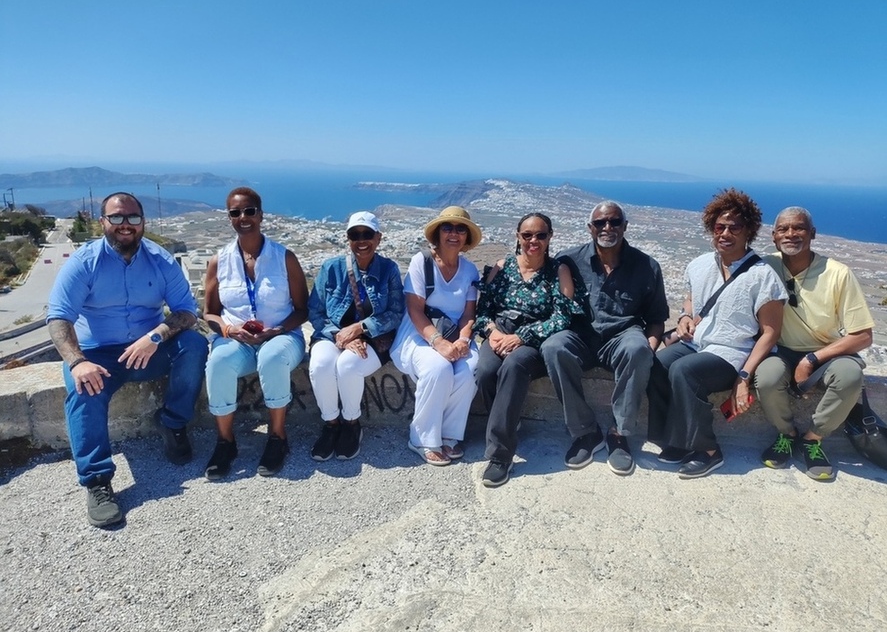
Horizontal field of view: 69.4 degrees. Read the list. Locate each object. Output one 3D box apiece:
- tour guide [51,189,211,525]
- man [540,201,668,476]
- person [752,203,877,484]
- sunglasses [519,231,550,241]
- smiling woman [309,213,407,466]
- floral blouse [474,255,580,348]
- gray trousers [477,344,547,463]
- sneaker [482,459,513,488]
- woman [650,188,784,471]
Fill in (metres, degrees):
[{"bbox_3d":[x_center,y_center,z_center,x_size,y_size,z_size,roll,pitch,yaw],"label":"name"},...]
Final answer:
[{"bbox_3d":[-1.302,0.070,2.581,0.650,1.096,0.995,-1,14,-12],"label":"tour guide"},{"bbox_3d":[0.735,0.041,2.946,0.589,1.106,0.771,4,14,11],"label":"man"},{"bbox_3d":[1.668,0.082,2.891,0.548,1.106,0.812,7,14,19],"label":"person"},{"bbox_3d":[0.418,-0.365,2.946,0.142,0.046,0.142,4,13,8],"label":"sunglasses"},{"bbox_3d":[-0.398,0.053,2.925,0.457,1.025,0.650,1,13,-2],"label":"smiling woman"},{"bbox_3d":[0.392,-0.038,2.971,0.477,0.457,0.406,4,13,10],"label":"floral blouse"},{"bbox_3d":[0.341,0.314,2.909,0.376,0.487,0.721,5,14,14],"label":"gray trousers"},{"bbox_3d":[0.246,0.604,2.686,0.102,0.102,0.274,6,14,18],"label":"sneaker"},{"bbox_3d":[1.253,0.037,2.875,0.507,1.177,0.812,8,15,24],"label":"woman"}]

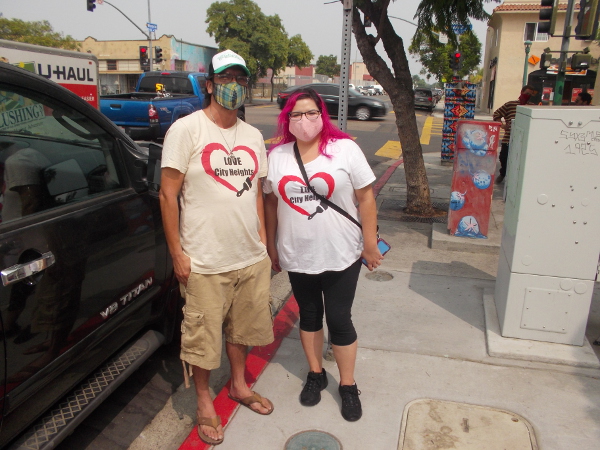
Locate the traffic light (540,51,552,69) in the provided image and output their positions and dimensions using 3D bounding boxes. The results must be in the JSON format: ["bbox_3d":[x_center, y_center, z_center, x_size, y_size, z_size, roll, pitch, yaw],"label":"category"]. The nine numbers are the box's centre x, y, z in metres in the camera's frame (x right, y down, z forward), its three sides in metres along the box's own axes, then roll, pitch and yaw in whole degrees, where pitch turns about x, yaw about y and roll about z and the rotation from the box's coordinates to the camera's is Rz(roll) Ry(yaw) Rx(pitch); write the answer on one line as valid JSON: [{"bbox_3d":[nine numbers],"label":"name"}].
[{"bbox_3d":[6.571,-4.412,13.400,0.300,0.480,0.450,5,16,15],"label":"traffic light"}]

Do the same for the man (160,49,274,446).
[{"bbox_3d":[-0.367,0.120,2.378,0.540,1.800,0.400,-7,17,-26],"label":"man"}]

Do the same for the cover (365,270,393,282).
[{"bbox_3d":[0.716,0.475,4.587,0.270,0.020,0.270,1,15,0],"label":"cover"}]

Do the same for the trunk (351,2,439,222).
[{"bbox_3d":[1.359,-1.485,6.585,1.200,2.750,0.550,1,15,0],"label":"trunk"}]

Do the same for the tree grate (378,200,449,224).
[{"bbox_3d":[1.710,-0.168,6.986,1.220,0.030,1.220,5,16,15],"label":"tree grate"}]

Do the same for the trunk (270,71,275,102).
[{"bbox_3d":[-3.063,-15.406,56.000,0.320,3.500,0.320,5,16,15],"label":"trunk"}]

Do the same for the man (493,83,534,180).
[{"bbox_3d":[4.003,-1.691,9.417,0.680,1.740,0.450,-4,16,-19],"label":"man"}]

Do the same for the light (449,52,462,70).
[{"bbox_3d":[9.477,-9.920,30.500,0.450,1.080,0.420,5,16,15],"label":"light"}]

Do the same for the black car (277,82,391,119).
[{"bbox_3d":[1.366,-5.356,21.800,4.600,1.460,1.780,5,16,15],"label":"black car"}]

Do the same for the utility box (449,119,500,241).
[{"bbox_3d":[1.913,-0.502,5.513,0.420,1.240,0.340,5,16,15],"label":"utility box"}]

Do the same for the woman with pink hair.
[{"bbox_3d":[0.132,0.157,2.562,0.580,1.650,0.420,4,16,12],"label":"woman with pink hair"}]

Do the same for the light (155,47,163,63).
[{"bbox_3d":[-10.133,-12.210,36.000,0.420,1.050,0.400,5,16,15],"label":"light"}]

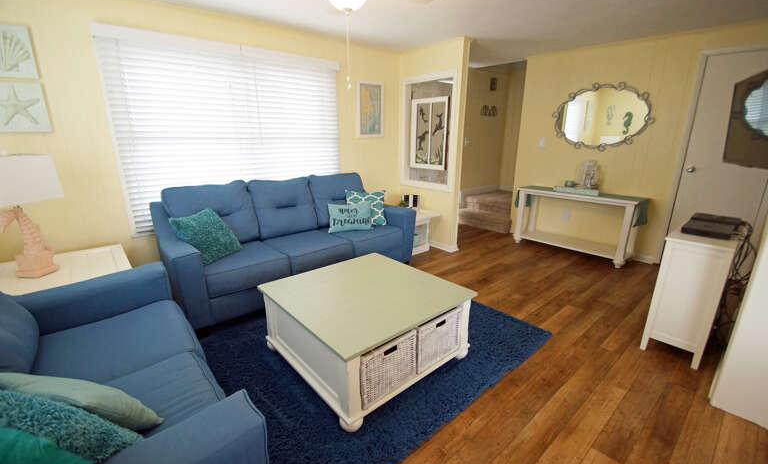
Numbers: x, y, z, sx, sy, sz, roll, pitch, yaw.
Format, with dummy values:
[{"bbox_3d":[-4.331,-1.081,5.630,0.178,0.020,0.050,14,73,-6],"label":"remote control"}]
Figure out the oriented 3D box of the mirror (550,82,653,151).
[{"bbox_3d":[2.393,-1.283,3.575,0.043,0.722,1.012,-12,19,-37],"label":"mirror"}]

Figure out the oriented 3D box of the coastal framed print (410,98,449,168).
[{"bbox_3d":[0.539,-1.161,3.826,0.043,0.805,0.593,-12,19,-37],"label":"coastal framed print"}]

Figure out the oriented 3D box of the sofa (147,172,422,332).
[{"bbox_3d":[-0.794,-0.014,3.045,2.170,0.961,0.887,-12,19,-37],"label":"sofa"}]

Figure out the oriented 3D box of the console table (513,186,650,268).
[{"bbox_3d":[2.242,-0.097,3.784,0.446,0.688,1.259,-12,19,-37],"label":"console table"}]

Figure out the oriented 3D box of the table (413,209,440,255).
[{"bbox_3d":[0.236,-0.024,3.991,0.558,0.477,0.732,-12,19,-37],"label":"table"}]

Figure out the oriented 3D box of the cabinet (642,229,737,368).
[{"bbox_3d":[2.002,0.348,2.052,0.790,0.719,0.270,-12,19,-37],"label":"cabinet"}]

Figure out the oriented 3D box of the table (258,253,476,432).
[{"bbox_3d":[-0.109,0.544,1.938,0.906,0.418,0.939,-13,19,-39],"label":"table"}]

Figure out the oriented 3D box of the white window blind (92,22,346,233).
[{"bbox_3d":[-1.280,-0.901,3.082,2.036,1.581,0.062,-12,19,-37],"label":"white window blind"}]

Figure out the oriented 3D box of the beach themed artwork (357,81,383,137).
[{"bbox_3d":[-0.157,-1.481,3.892,0.391,0.629,0.031,-12,19,-37],"label":"beach themed artwork"}]

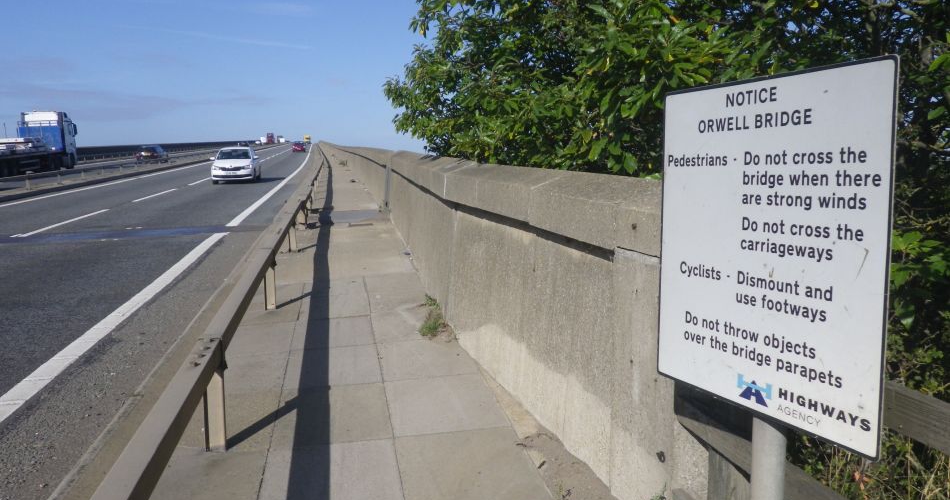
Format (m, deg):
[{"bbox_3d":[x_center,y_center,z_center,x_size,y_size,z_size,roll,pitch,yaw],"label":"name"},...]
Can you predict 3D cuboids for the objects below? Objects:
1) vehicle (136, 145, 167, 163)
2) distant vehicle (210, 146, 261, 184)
[{"bbox_3d":[-26.600,-7.900,58.000,1.800,1.490,4.300,-2,9,-12],"label":"vehicle"},{"bbox_3d":[-10.200,-3.650,30.200,1.770,1.470,4.050,-2,9,-12],"label":"distant vehicle"}]

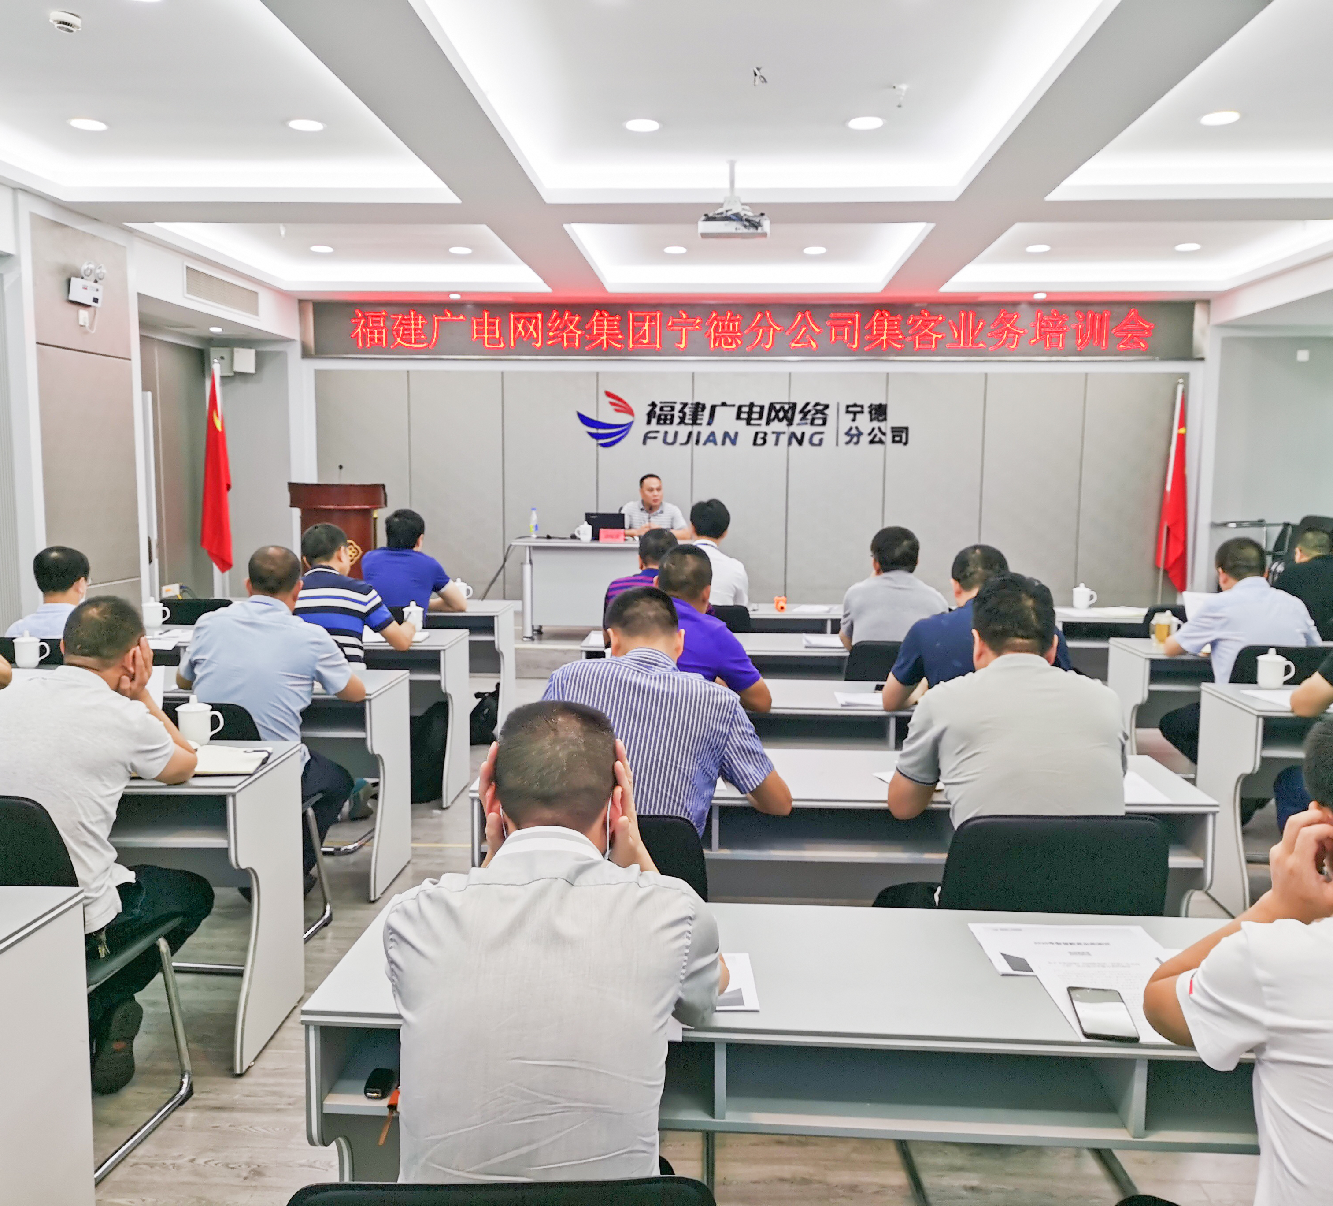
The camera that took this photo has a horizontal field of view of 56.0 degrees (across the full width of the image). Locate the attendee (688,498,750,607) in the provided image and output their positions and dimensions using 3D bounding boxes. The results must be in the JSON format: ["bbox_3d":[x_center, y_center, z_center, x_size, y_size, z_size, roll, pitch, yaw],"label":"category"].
[{"bbox_3d":[0.214,0.129,6.948,0.480,1.390,0.780,1,6,3],"label":"attendee"}]

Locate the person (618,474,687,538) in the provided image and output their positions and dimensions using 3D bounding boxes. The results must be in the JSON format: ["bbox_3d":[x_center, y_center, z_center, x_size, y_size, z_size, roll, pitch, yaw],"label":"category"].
[{"bbox_3d":[-0.097,-0.403,10.281,0.570,1.300,0.720,1,6,3],"label":"person"}]

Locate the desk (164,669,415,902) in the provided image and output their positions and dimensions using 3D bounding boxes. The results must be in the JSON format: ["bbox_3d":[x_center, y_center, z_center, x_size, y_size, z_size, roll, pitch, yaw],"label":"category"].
[{"bbox_3d":[-1.914,0.654,4.724,1.800,0.750,0.510,1,6,3],"label":"desk"}]

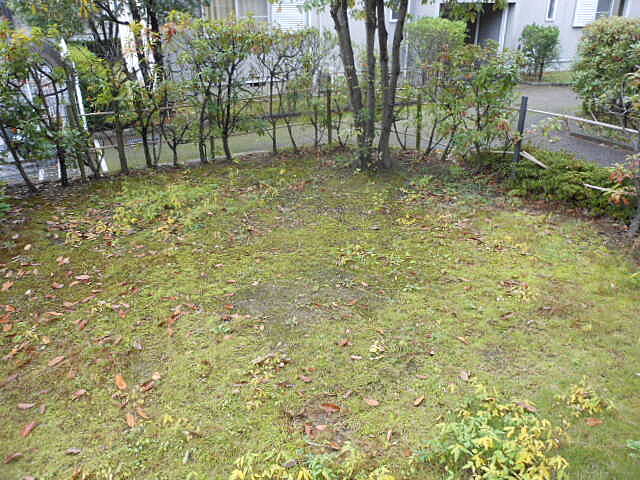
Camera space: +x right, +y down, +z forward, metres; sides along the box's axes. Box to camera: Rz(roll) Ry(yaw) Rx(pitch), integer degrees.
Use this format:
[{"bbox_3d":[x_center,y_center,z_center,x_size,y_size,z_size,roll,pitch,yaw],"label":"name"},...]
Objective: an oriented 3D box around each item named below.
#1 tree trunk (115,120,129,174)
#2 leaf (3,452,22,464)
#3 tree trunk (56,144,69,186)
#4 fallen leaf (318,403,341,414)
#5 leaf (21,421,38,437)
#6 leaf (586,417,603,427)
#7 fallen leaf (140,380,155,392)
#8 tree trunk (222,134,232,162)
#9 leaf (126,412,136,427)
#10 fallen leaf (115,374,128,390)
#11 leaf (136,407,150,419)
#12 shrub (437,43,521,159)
[{"bbox_3d":[-2.141,-1.012,5.582,0.093,0.562,0.087,-9,25,-19],"label":"tree trunk"},{"bbox_3d":[-1.174,0.828,1.978,0.075,0.020,0.038,-20,30,-39],"label":"leaf"},{"bbox_3d":[-2.595,-0.763,5.196,0.077,0.409,0.071,-11,26,-25],"label":"tree trunk"},{"bbox_3d":[0.045,0.723,2.236,0.093,0.015,0.038,6,24,14],"label":"fallen leaf"},{"bbox_3d":[-1.183,0.771,2.113,0.037,0.015,0.087,6,24,13],"label":"leaf"},{"bbox_3d":[1.146,0.760,2.159,0.068,0.015,0.038,1,23,1],"label":"leaf"},{"bbox_3d":[-0.786,0.660,2.368,0.042,0.020,0.082,11,25,23],"label":"fallen leaf"},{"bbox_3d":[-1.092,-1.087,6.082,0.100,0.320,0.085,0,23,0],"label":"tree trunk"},{"bbox_3d":[-0.789,0.751,2.163,0.028,0.015,0.093,-13,26,-27],"label":"leaf"},{"bbox_3d":[-0.916,0.651,2.390,0.042,0.020,0.112,-18,29,-35],"label":"fallen leaf"},{"bbox_3d":[-0.749,0.736,2.199,0.097,0.015,0.028,19,29,37],"label":"leaf"},{"bbox_3d":[1.956,-1.646,6.152,0.994,1.316,0.950,0,23,0],"label":"shrub"}]

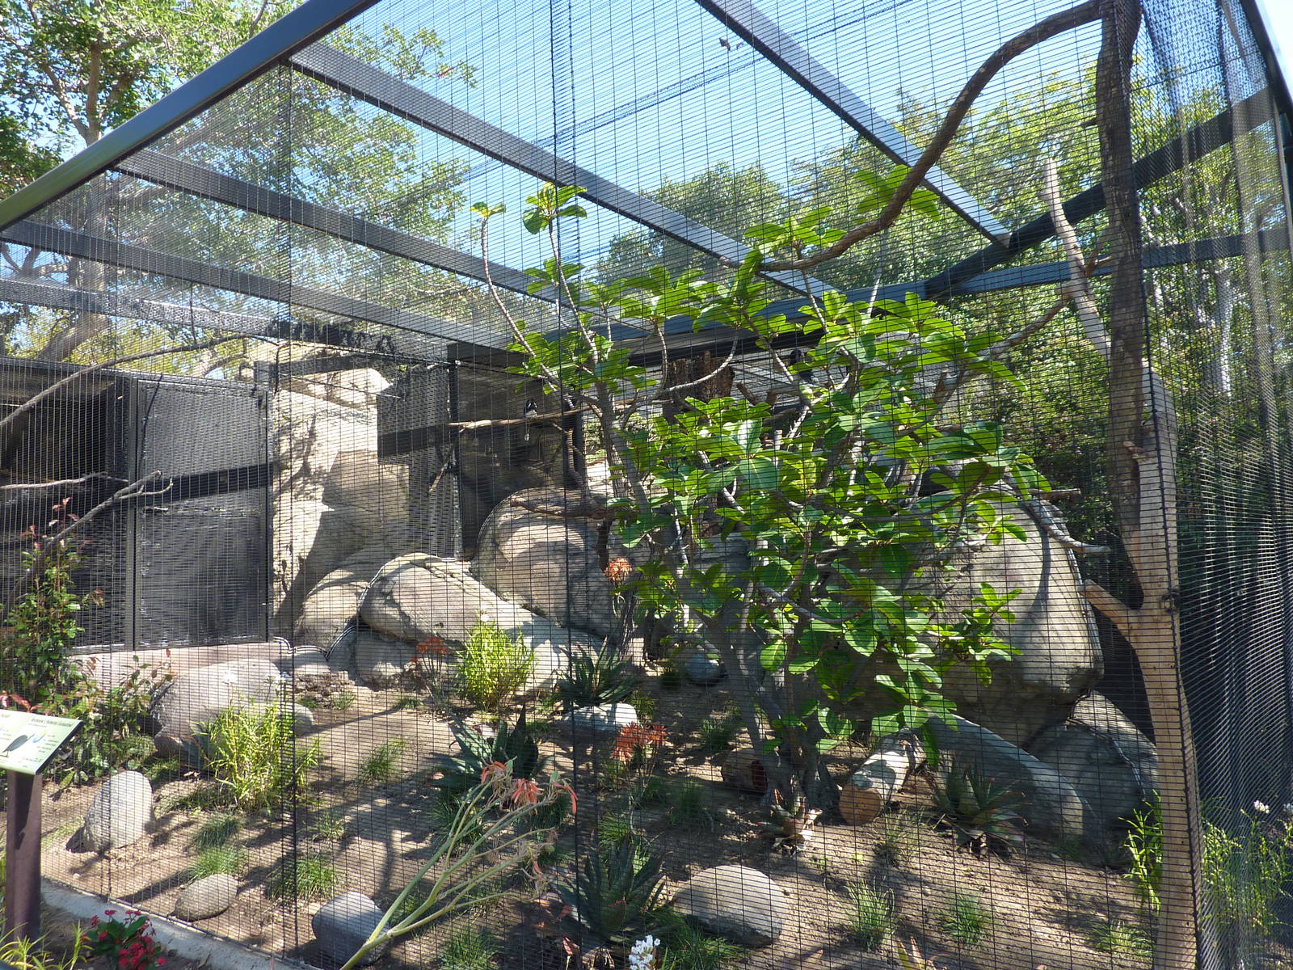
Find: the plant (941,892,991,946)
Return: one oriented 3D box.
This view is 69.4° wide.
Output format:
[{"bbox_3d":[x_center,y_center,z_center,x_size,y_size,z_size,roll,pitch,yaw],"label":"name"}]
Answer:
[{"bbox_3d":[1.051,1.431,3.089,0.159,0.155,0.146,-3,-4,17],"label":"plant"}]

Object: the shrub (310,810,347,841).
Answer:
[{"bbox_3d":[-1.575,1.673,4.618,0.180,0.120,0.170,-1,-5,-19],"label":"shrub"}]

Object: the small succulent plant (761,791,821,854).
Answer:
[{"bbox_3d":[0.610,1.430,3.976,0.246,0.235,0.226,-3,-4,8],"label":"small succulent plant"}]

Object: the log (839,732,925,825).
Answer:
[{"bbox_3d":[1.064,1.292,4.155,0.190,0.220,0.620,-6,-6,35],"label":"log"}]

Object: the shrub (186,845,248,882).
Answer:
[{"bbox_3d":[-2.002,1.736,4.355,0.290,0.140,0.260,0,-6,-25],"label":"shrub"}]

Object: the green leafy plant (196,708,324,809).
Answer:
[{"bbox_3d":[-2.218,1.531,5.349,0.697,0.522,0.627,0,-5,-23],"label":"green leafy plant"}]

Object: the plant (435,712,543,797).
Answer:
[{"bbox_3d":[-0.885,1.489,5.227,0.618,0.443,0.587,-2,-5,0],"label":"plant"}]

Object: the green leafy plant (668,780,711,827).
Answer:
[{"bbox_3d":[0.211,1.575,4.681,0.218,0.192,0.207,-2,-5,0],"label":"green leafy plant"}]

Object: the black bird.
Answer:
[{"bbox_3d":[-0.784,-0.436,6.300,0.110,0.285,0.150,-1,-5,-21],"label":"black bird"}]

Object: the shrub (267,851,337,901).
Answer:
[{"bbox_3d":[-1.516,1.718,4.107,0.297,0.190,0.273,-1,-4,-20],"label":"shrub"}]

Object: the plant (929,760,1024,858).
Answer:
[{"bbox_3d":[1.549,1.507,4.425,0.430,0.386,0.408,-2,-5,0],"label":"plant"}]

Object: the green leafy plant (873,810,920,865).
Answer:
[{"bbox_3d":[1.119,1.565,4.182,0.208,0.224,0.197,-2,-5,0],"label":"green leafy plant"}]

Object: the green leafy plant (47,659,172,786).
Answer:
[{"bbox_3d":[-3.595,1.558,6.263,0.815,0.774,0.652,0,-6,-30],"label":"green leafy plant"}]

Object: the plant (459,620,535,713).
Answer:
[{"bbox_3d":[-1.172,1.383,7.267,0.570,0.655,0.525,-1,-4,-9],"label":"plant"}]

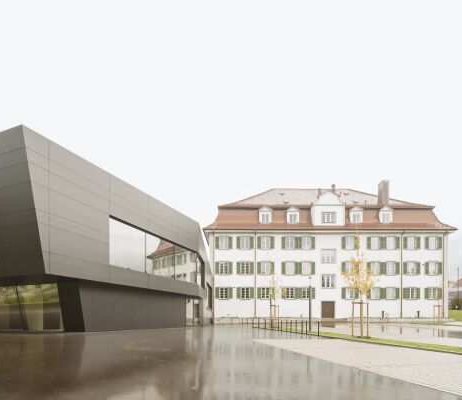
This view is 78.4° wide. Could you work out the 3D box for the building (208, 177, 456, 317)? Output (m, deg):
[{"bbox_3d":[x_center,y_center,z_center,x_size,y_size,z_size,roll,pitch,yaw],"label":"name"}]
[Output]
[{"bbox_3d":[13.300,7.100,46.500,33.200,18.900,17.500,0,0,0],"label":"building"}]

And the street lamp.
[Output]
[{"bbox_3d":[5.850,7.750,21.200,0.200,4.000,0.200,0,0,0],"label":"street lamp"}]

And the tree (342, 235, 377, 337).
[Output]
[{"bbox_3d":[7.800,5.200,17.200,2.200,6.300,2.200,0,0,0],"label":"tree"}]

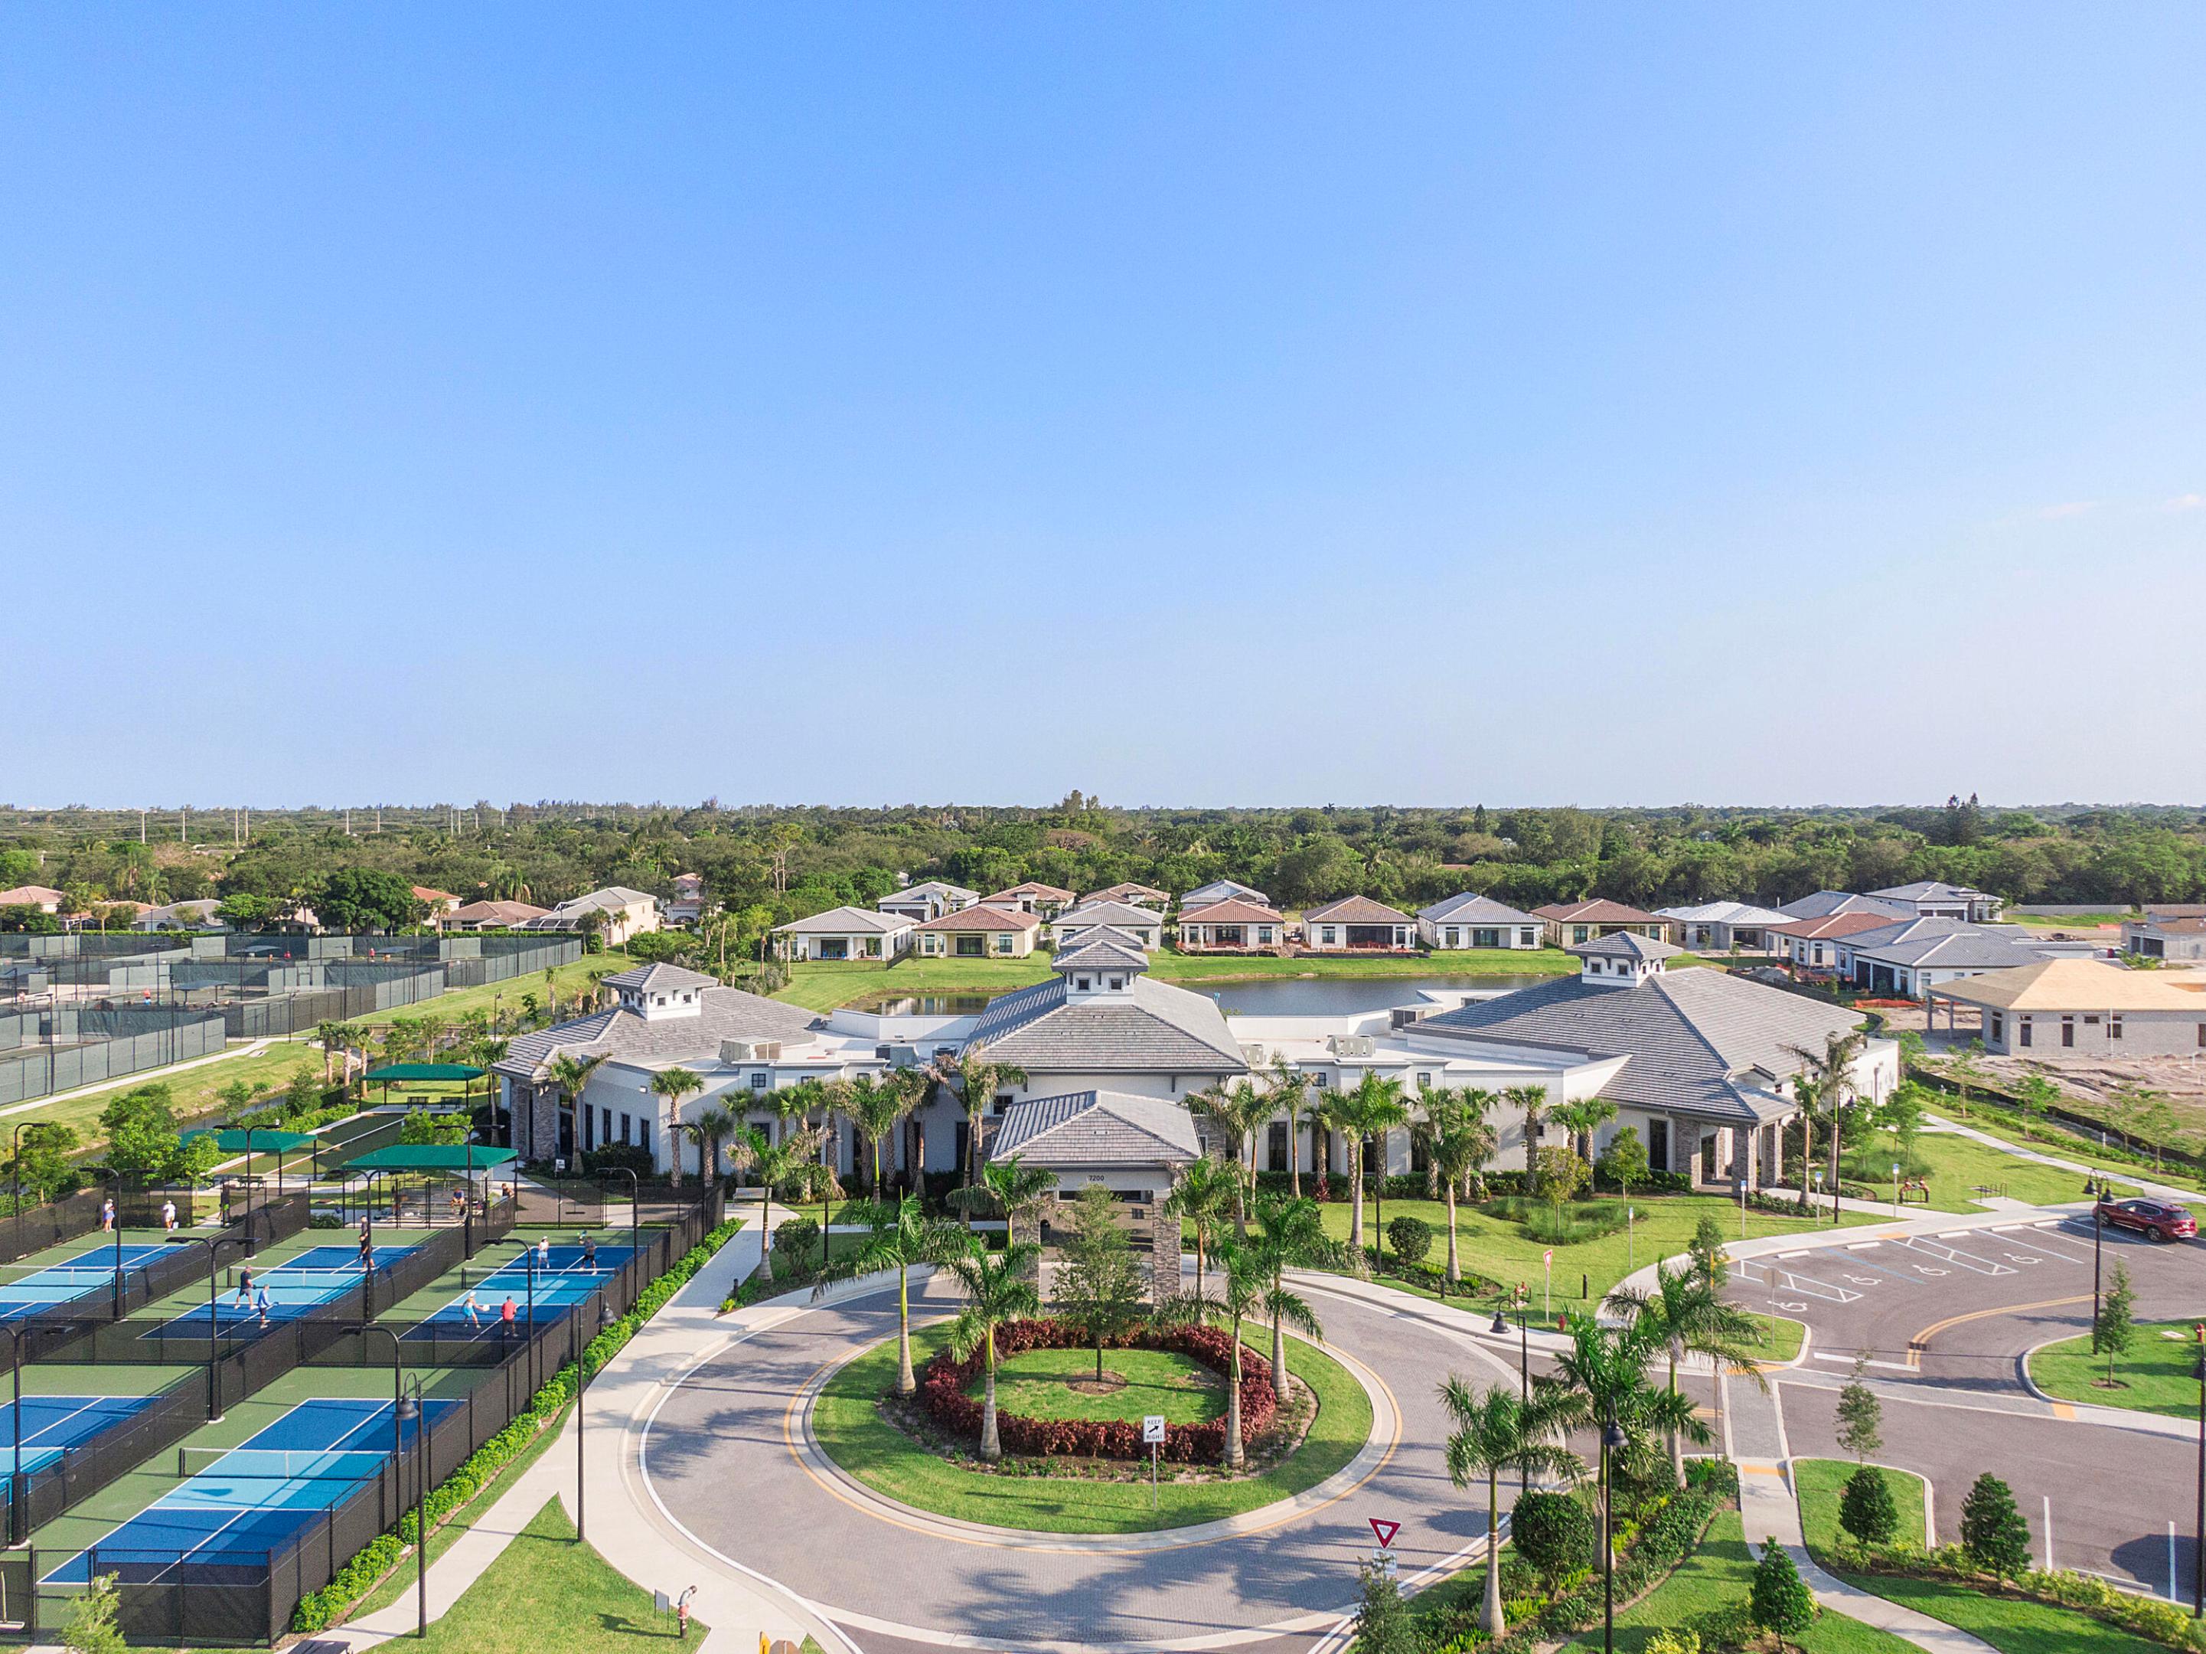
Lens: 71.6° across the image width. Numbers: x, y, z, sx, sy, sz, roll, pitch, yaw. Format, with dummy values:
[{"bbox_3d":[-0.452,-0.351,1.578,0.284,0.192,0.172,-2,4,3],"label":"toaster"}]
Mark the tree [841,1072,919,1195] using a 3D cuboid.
[{"bbox_3d":[-11.660,16.617,79.829,3.960,7.650,3.760,0,1,0],"label":"tree"}]

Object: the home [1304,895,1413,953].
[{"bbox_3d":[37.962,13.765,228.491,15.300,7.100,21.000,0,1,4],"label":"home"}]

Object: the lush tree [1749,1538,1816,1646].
[{"bbox_3d":[17.243,19.528,38.967,1.700,2.920,1.700,0,1,0],"label":"lush tree"}]

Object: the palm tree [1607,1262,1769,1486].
[{"bbox_3d":[18.703,17.440,48.823,5.180,7.110,4.920,0,1,0],"label":"palm tree"}]

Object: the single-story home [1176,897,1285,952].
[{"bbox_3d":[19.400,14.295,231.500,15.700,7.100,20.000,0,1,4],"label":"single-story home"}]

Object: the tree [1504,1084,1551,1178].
[{"bbox_3d":[22.610,16.773,81.673,2.400,5.700,2.400,0,1,0],"label":"tree"}]

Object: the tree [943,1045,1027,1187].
[{"bbox_3d":[-6.022,15.441,77.909,4.300,8.500,4.300,0,1,0],"label":"tree"}]

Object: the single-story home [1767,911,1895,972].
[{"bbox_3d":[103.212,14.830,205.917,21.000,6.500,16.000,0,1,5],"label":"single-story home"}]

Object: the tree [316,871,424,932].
[{"bbox_3d":[-115.339,12.202,240.424,15.626,11.386,14.063,0,1,0],"label":"tree"}]

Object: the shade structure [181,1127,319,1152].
[{"bbox_3d":[-48.813,18.700,85.857,7.700,3.340,4.300,0,1,0],"label":"shade structure"}]

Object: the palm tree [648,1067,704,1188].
[{"bbox_3d":[-23.851,16.875,85.403,3.050,7.000,3.050,0,1,0],"label":"palm tree"}]

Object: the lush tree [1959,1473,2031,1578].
[{"bbox_3d":[24.594,19.377,42.202,2.000,3.140,2.000,0,1,0],"label":"lush tree"}]

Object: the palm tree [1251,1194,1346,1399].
[{"bbox_3d":[6.977,17.045,55.522,3.700,7.450,3.600,0,1,0],"label":"palm tree"}]

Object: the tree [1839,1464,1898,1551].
[{"bbox_3d":[22.084,19.507,44.012,1.552,2.283,1.552,0,1,0],"label":"tree"}]

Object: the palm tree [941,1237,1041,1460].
[{"bbox_3d":[-3.643,16.974,49.722,3.301,7.238,3.301,0,1,0],"label":"palm tree"}]

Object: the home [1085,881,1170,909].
[{"bbox_3d":[4.530,13.339,276.939,15.300,6.600,21.500,0,1,4],"label":"home"}]

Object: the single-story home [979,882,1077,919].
[{"bbox_3d":[-13.603,13.822,290.873,15.800,6.890,21.000,0,1,3],"label":"single-story home"}]

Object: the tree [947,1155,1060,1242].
[{"bbox_3d":[-4.100,17.087,63.273,4.500,7.160,4.200,0,1,0],"label":"tree"}]

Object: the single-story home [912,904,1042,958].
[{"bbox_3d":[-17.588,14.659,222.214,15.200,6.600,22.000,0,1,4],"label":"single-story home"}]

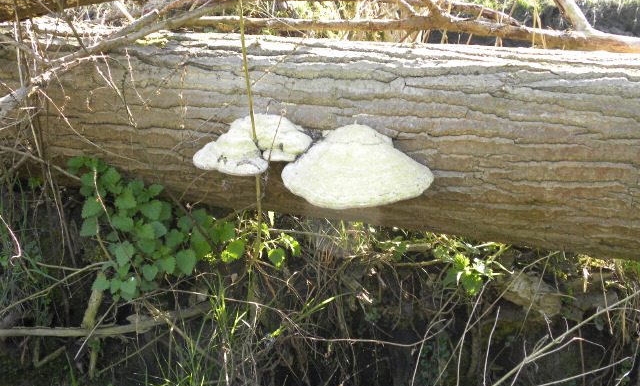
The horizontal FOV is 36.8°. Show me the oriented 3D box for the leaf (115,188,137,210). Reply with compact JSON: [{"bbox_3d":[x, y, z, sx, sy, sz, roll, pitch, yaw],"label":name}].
[{"bbox_3d":[-0.457,0.014,2.270,0.047,0.051,0.017,6,-27,-4],"label":"leaf"}]

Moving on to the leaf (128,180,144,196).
[{"bbox_3d":[-0.441,-0.013,2.310,0.038,0.042,0.017,6,-27,-3],"label":"leaf"}]

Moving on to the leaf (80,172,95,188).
[{"bbox_3d":[-0.513,-0.030,2.120,0.033,0.014,0.036,3,60,8],"label":"leaf"}]

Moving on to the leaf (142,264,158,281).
[{"bbox_3d":[-0.399,0.188,2.260,0.036,0.041,0.014,0,-13,0],"label":"leaf"}]

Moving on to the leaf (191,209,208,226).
[{"bbox_3d":[-0.294,0.060,2.340,0.040,0.044,0.016,0,-15,0],"label":"leaf"}]

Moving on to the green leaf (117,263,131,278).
[{"bbox_3d":[-0.462,0.182,2.260,0.028,0.017,0.038,23,63,6],"label":"green leaf"}]

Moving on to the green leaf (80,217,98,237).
[{"bbox_3d":[-0.545,0.082,2.280,0.043,0.017,0.054,23,63,4],"label":"green leaf"}]

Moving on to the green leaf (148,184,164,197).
[{"bbox_3d":[-0.402,-0.004,2.360,0.039,0.037,0.016,0,-20,0],"label":"green leaf"}]

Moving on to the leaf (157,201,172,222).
[{"bbox_3d":[-0.345,0.041,2.120,0.040,0.014,0.046,-3,60,-8],"label":"leaf"}]

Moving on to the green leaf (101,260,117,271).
[{"bbox_3d":[-0.497,0.173,2.280,0.038,0.018,0.033,0,60,0],"label":"green leaf"}]

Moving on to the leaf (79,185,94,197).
[{"bbox_3d":[-0.576,-0.003,2.380,0.037,0.032,0.016,0,-20,0],"label":"leaf"}]

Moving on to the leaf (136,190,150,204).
[{"bbox_3d":[-0.389,0.008,2.120,0.031,0.014,0.031,0,60,0],"label":"leaf"}]

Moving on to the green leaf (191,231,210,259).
[{"bbox_3d":[-0.259,0.114,2.080,0.045,0.014,0.066,-3,60,-8],"label":"green leaf"}]

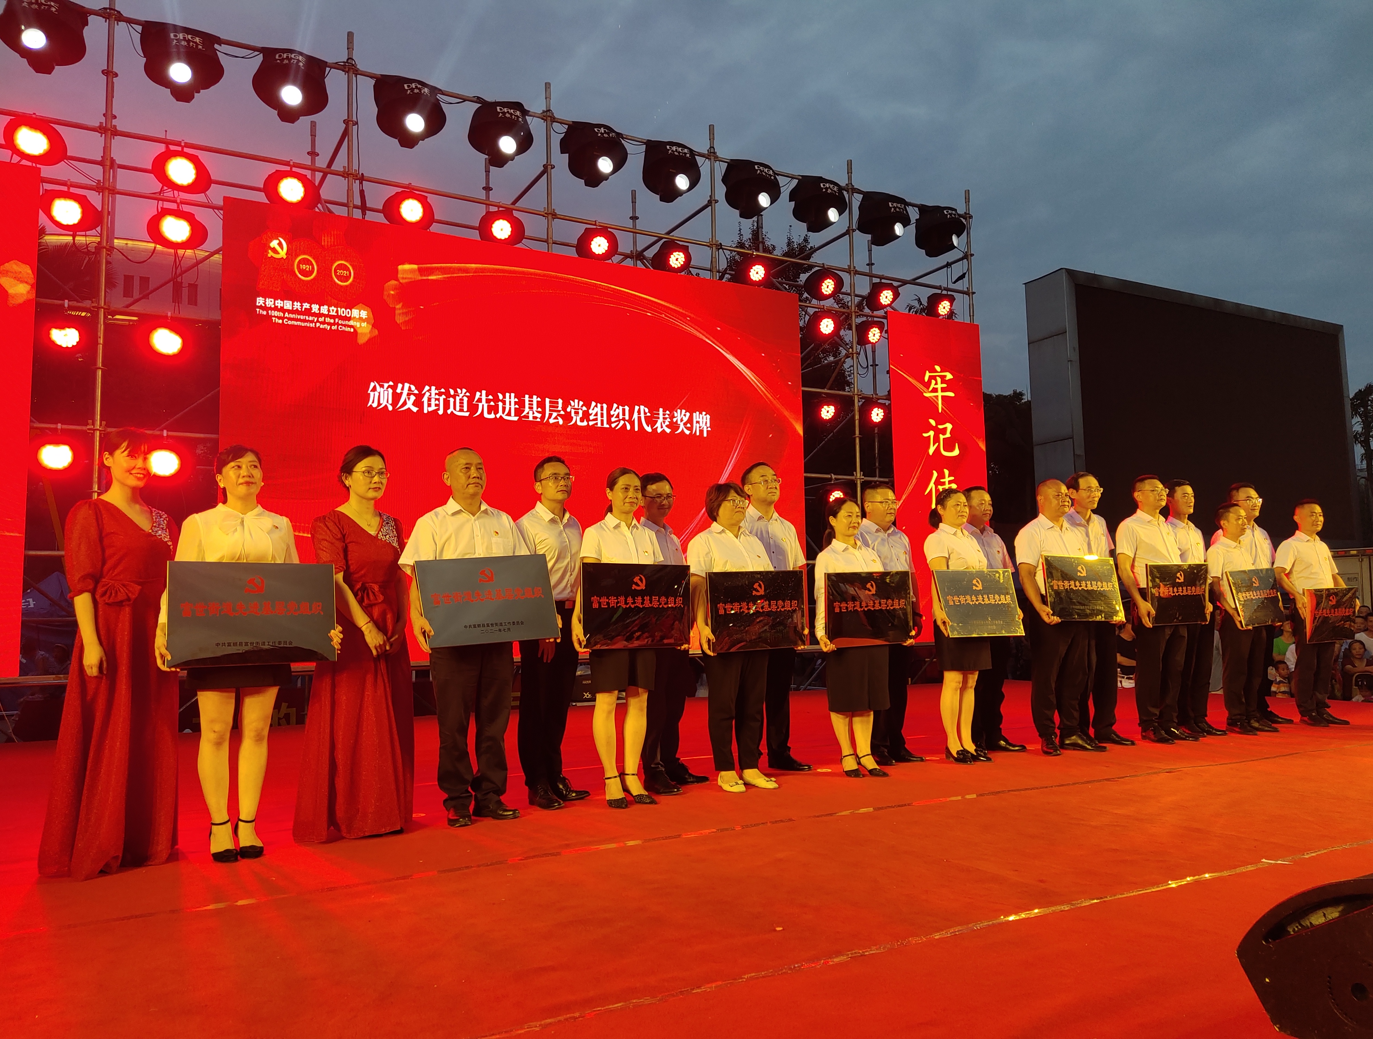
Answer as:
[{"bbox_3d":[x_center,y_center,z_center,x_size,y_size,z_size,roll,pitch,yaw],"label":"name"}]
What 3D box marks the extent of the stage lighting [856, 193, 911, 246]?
[{"bbox_3d":[2.424,-3.699,12.278,0.560,0.560,0.450,2,-6,-27],"label":"stage lighting"}]

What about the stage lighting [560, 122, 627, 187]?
[{"bbox_3d":[-0.978,-3.826,10.516,0.620,0.580,0.550,3,-7,-37],"label":"stage lighting"}]

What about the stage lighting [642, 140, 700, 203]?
[{"bbox_3d":[-0.166,-3.803,10.933,0.570,0.570,0.530,2,-5,-29],"label":"stage lighting"}]

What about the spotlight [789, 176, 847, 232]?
[{"bbox_3d":[1.543,-3.718,11.792,0.560,0.560,0.450,2,-6,-27],"label":"spotlight"}]

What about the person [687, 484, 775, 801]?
[{"bbox_3d":[0.261,0.589,5.198,0.480,1.580,0.350,2,-6,-29],"label":"person"}]

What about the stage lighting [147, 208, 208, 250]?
[{"bbox_3d":[-4.283,-2.444,8.415,0.430,0.310,0.270,2,-6,-28],"label":"stage lighting"}]

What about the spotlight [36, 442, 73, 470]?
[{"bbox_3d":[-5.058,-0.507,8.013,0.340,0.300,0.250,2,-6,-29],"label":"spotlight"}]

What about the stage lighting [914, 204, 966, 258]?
[{"bbox_3d":[3.246,-3.696,12.822,0.570,0.550,0.530,3,-6,-40],"label":"stage lighting"}]

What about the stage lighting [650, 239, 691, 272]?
[{"bbox_3d":[-0.165,-2.856,10.870,0.410,0.320,0.360,2,-6,-29],"label":"stage lighting"}]

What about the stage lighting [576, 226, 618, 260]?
[{"bbox_3d":[-0.926,-2.840,10.315,0.430,0.310,0.270,2,-6,-28],"label":"stage lighting"}]

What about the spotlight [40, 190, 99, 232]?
[{"bbox_3d":[-5.008,-2.506,8.129,0.460,0.350,0.290,2,-5,-29],"label":"spotlight"}]

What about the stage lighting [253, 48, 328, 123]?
[{"bbox_3d":[-3.610,-3.955,9.117,0.600,0.540,0.460,2,-6,-29],"label":"stage lighting"}]

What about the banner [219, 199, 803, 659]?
[{"bbox_3d":[-1.337,-0.664,9.921,5.998,4.013,0.120,2,-5,-29],"label":"banner"}]

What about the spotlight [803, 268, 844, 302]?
[{"bbox_3d":[1.602,-2.749,11.709,0.430,0.310,0.270,2,-6,-28],"label":"spotlight"}]

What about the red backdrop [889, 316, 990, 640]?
[{"bbox_3d":[3.163,-0.534,12.363,1.480,4.000,0.100,2,-6,-29],"label":"red backdrop"}]

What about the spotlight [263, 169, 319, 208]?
[{"bbox_3d":[-3.546,-2.953,8.981,0.460,0.350,0.290,2,-5,-29],"label":"spotlight"}]

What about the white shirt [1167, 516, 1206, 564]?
[{"bbox_3d":[3.431,0.238,6.978,0.480,0.580,0.280,2,-6,-29],"label":"white shirt"}]

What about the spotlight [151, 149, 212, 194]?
[{"bbox_3d":[-4.317,-2.980,8.554,0.460,0.350,0.290,2,-5,-29],"label":"spotlight"}]

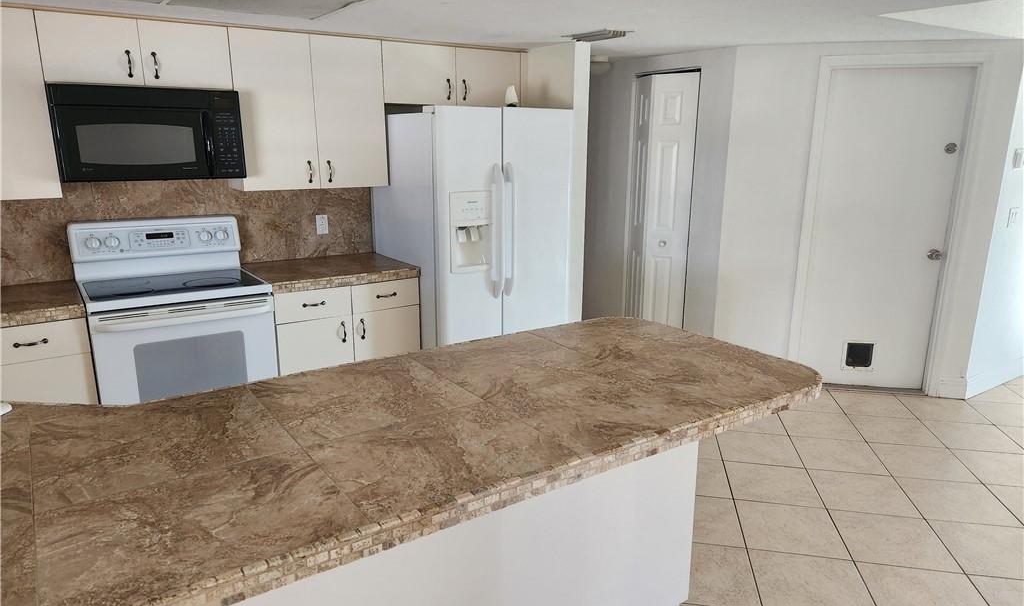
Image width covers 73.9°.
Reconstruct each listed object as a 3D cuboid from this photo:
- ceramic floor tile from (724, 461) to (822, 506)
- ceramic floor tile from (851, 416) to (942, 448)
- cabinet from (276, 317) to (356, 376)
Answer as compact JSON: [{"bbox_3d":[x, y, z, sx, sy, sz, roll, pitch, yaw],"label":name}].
[{"bbox_3d":[1.262,0.874,3.288,0.396,0.010,0.396,3,14,11],"label":"ceramic floor tile"},{"bbox_3d":[2.205,0.740,3.924,0.403,0.010,0.397,3,14,10],"label":"ceramic floor tile"},{"bbox_3d":[-1.151,0.332,3.695,0.387,0.634,0.580,-9,17,-35],"label":"cabinet"}]

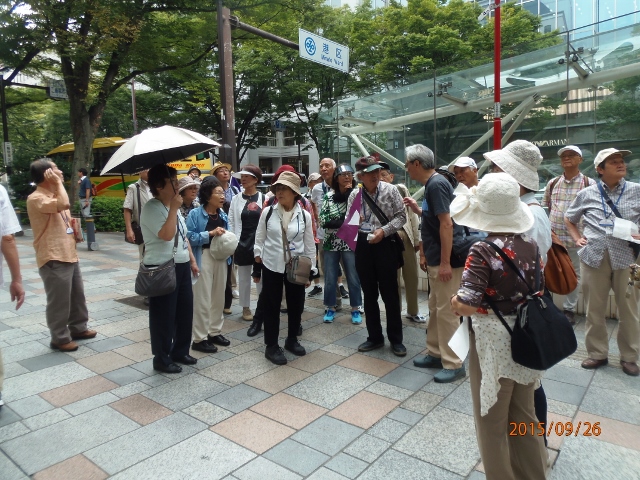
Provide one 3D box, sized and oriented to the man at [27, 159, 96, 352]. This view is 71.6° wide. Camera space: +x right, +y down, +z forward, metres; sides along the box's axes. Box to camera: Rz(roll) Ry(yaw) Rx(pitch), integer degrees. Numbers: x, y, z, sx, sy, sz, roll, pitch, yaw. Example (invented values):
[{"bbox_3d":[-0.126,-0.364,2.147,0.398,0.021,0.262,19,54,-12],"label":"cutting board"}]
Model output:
[{"bbox_3d":[-2.356,0.116,4.039,0.470,1.680,0.480,-2,6,-11],"label":"man"}]

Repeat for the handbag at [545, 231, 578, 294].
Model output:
[{"bbox_3d":[1.295,0.122,2.400,0.240,0.340,0.150,-5,7,-37],"label":"handbag"}]

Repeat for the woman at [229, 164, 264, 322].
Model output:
[{"bbox_3d":[-0.761,0.021,4.720,0.470,1.630,0.320,-2,6,-13],"label":"woman"}]

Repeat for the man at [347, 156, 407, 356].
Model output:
[{"bbox_3d":[0.485,0.119,3.751,0.530,1.650,0.400,0,6,9],"label":"man"}]

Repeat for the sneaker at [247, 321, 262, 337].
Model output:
[{"bbox_3d":[-0.616,0.847,4.270,0.100,0.120,0.260,2,6,27],"label":"sneaker"}]

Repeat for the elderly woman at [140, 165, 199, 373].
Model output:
[{"bbox_3d":[-1.187,0.211,3.500,0.400,1.580,0.450,1,6,23],"label":"elderly woman"}]

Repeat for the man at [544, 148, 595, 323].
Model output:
[{"bbox_3d":[2.475,-0.053,4.420,0.510,1.730,0.320,1,6,23],"label":"man"}]

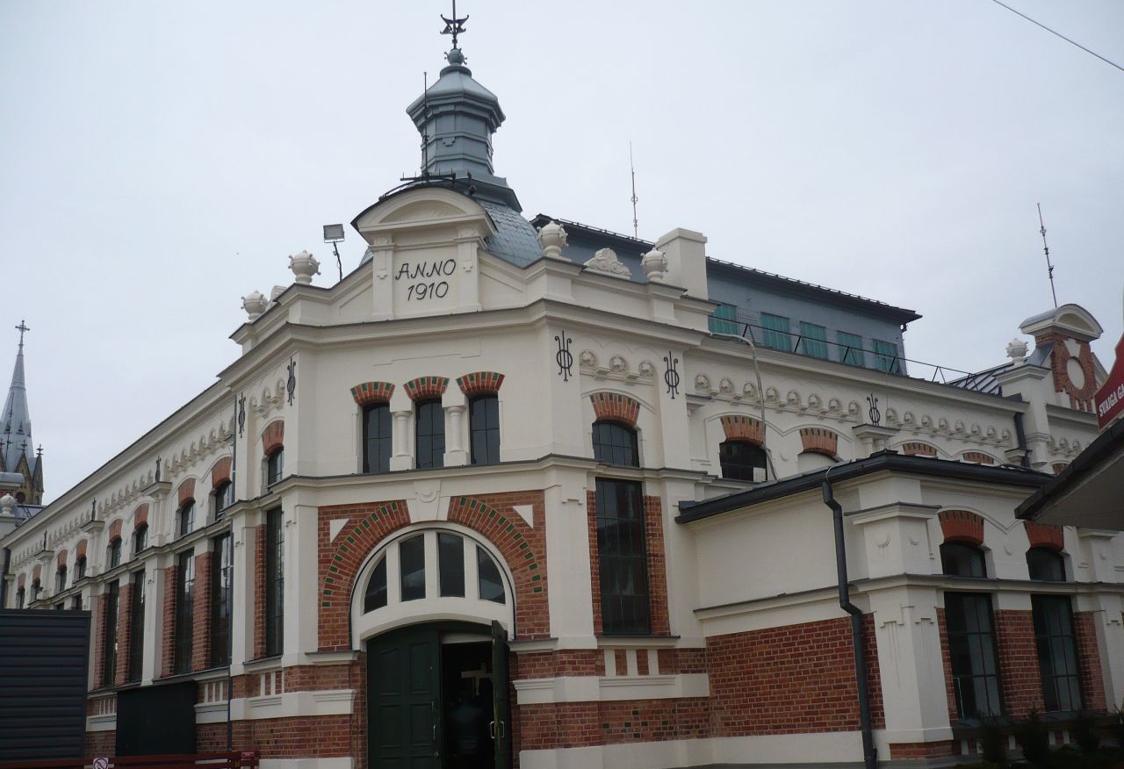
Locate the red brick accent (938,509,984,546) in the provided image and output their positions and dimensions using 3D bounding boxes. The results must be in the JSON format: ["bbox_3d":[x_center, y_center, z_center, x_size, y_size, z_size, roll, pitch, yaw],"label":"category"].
[{"bbox_3d":[5.417,1.956,15.445,1.047,0.465,0.140,9,-20,-35],"label":"red brick accent"}]

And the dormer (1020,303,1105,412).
[{"bbox_3d":[11.221,-0.547,25.472,1.980,2.480,0.830,9,-20,-35],"label":"dormer"}]

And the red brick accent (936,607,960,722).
[{"bbox_3d":[4.969,3.681,14.870,0.180,1.470,0.150,10,-21,-38],"label":"red brick accent"}]

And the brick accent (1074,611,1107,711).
[{"bbox_3d":[7.675,4.028,16.484,0.329,1.420,0.140,9,-20,-35],"label":"brick accent"}]

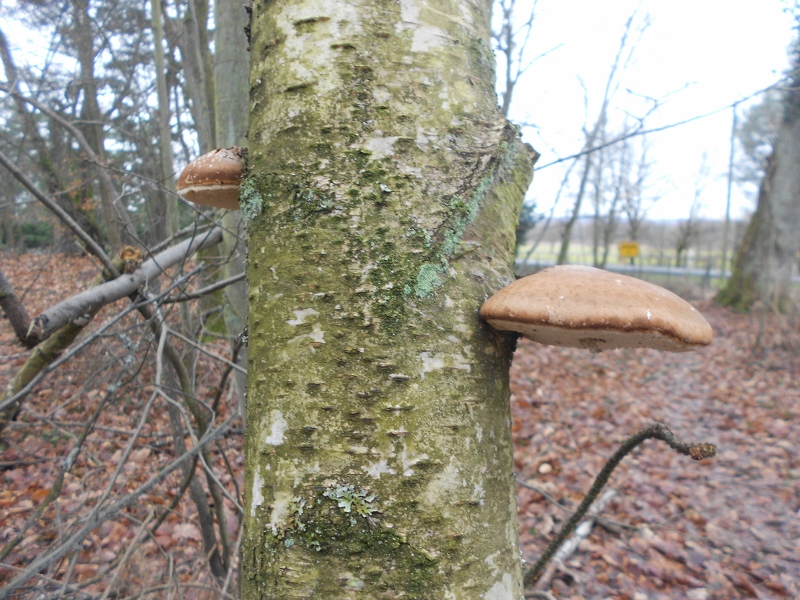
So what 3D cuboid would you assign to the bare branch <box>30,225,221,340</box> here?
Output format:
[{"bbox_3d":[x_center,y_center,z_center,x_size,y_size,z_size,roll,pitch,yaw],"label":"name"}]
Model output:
[{"bbox_3d":[-0.834,-0.067,1.900,0.080,0.085,0.643,7,33,46],"label":"bare branch"}]

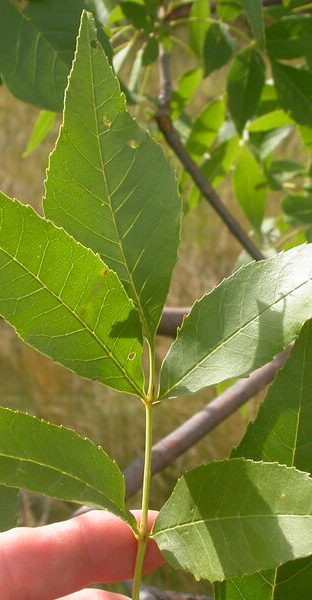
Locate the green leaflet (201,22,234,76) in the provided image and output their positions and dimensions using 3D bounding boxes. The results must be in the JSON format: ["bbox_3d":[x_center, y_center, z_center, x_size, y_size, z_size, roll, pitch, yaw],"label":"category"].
[{"bbox_3d":[0.037,-0.147,1.060,0.018,0.032,0.011,12,6,6],"label":"green leaflet"}]

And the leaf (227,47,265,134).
[{"bbox_3d":[0.053,-0.123,1.060,0.021,0.053,0.014,8,6,0],"label":"leaf"}]

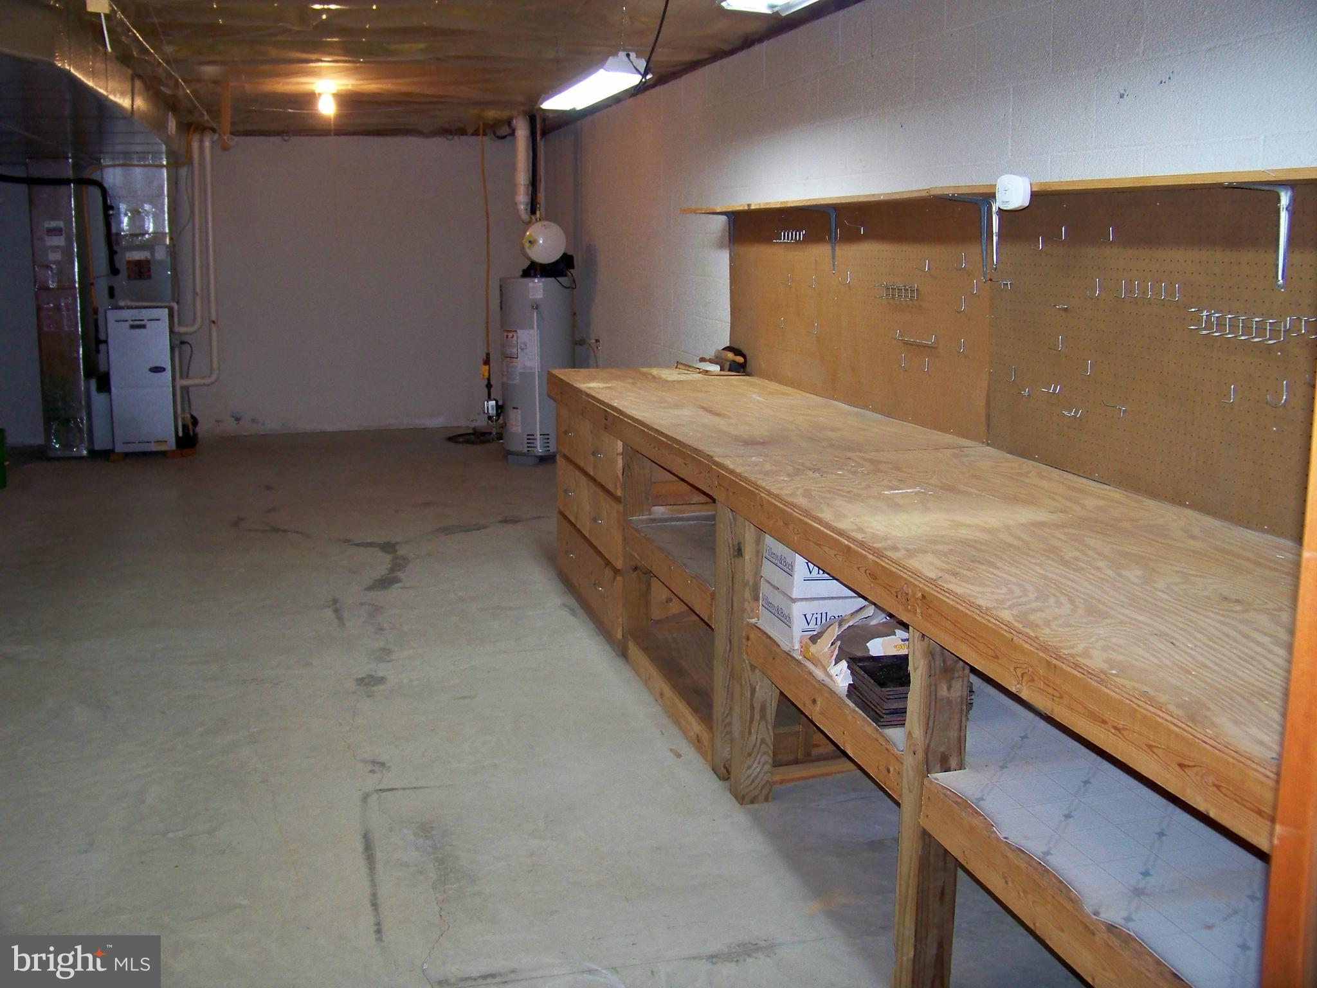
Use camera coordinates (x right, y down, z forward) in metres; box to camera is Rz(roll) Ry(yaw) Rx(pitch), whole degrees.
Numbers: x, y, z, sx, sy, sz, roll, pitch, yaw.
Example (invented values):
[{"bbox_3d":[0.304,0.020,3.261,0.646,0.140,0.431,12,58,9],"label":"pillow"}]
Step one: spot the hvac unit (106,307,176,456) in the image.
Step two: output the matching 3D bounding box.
[{"bbox_3d":[-3.682,-0.856,9.036,0.420,0.985,0.700,-3,12,-16],"label":"hvac unit"}]

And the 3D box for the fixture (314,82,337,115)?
[{"bbox_3d":[-1.780,-2.115,6.713,0.115,0.165,0.115,-3,12,-16],"label":"fixture"}]

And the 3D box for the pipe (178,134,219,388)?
[{"bbox_3d":[-3.263,-1.655,8.896,0.260,1.770,0.100,-3,12,-16],"label":"pipe"}]

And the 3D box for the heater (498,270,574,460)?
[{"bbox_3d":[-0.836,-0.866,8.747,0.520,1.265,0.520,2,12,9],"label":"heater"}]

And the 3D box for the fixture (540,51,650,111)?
[{"bbox_3d":[-0.284,-1.643,5.016,0.175,0.080,1.230,-3,12,-16],"label":"fixture"}]

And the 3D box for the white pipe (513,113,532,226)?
[{"bbox_3d":[-0.914,-2.189,8.451,0.120,0.720,0.110,-3,12,-16],"label":"white pipe"}]

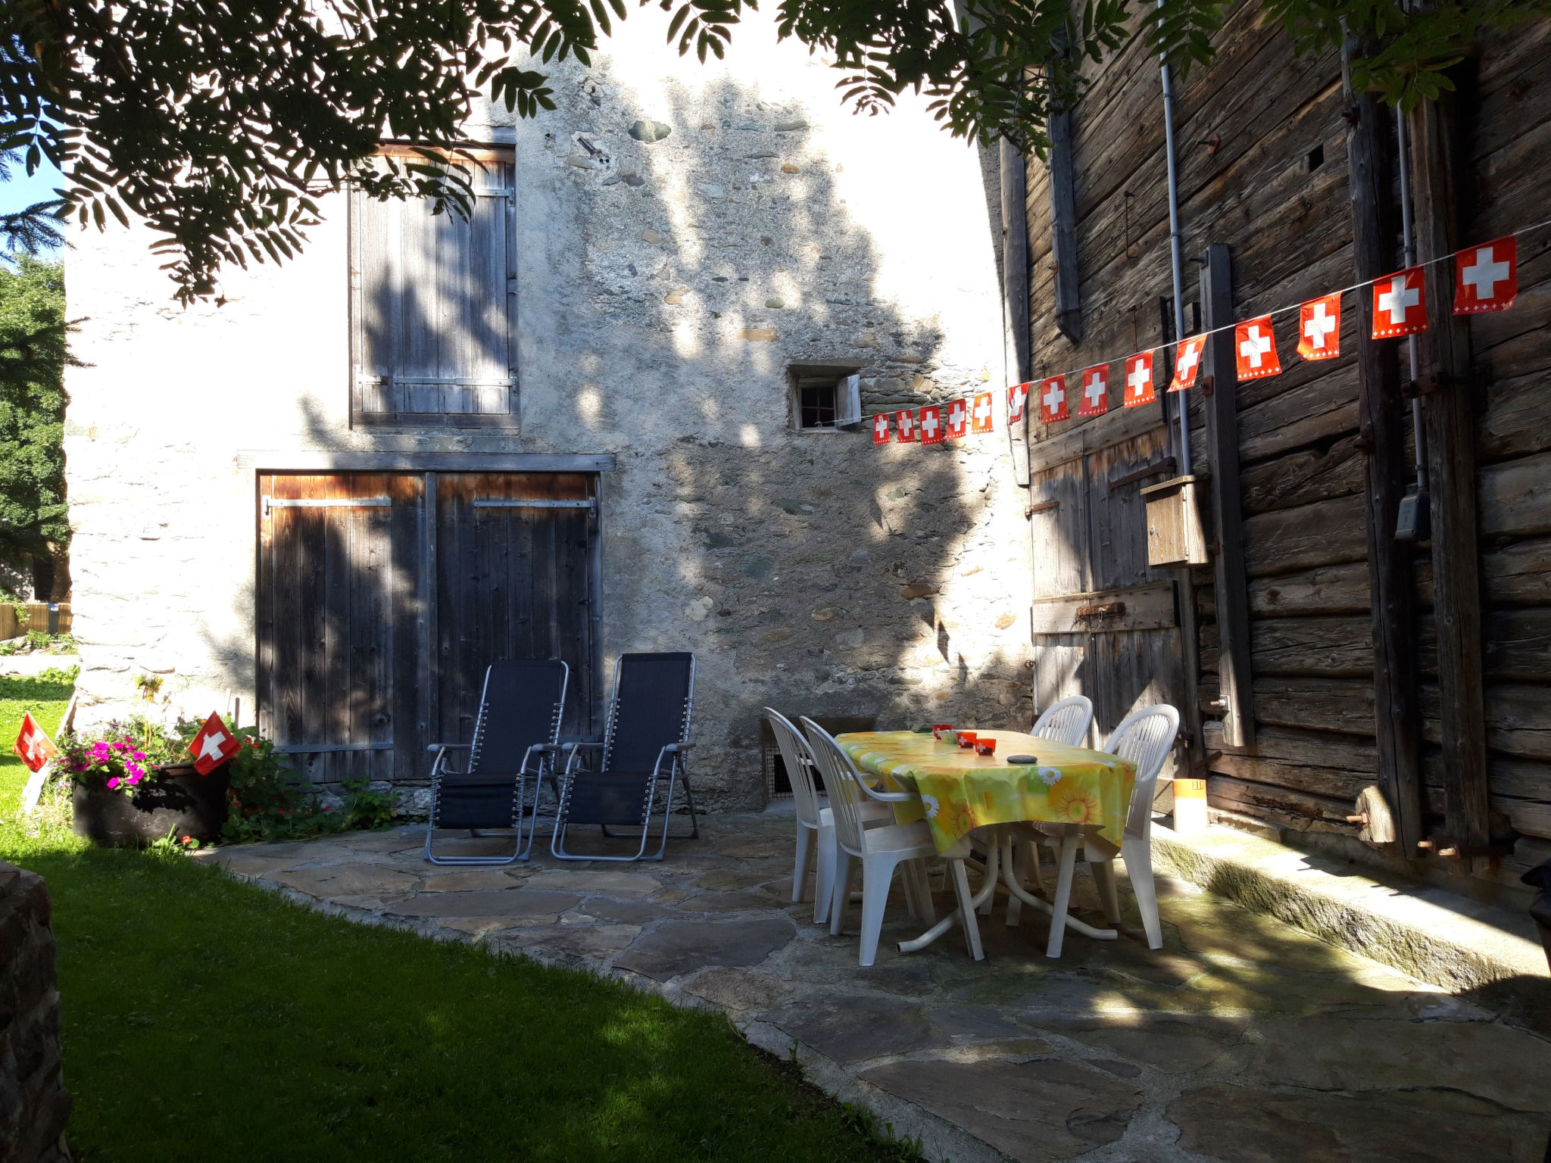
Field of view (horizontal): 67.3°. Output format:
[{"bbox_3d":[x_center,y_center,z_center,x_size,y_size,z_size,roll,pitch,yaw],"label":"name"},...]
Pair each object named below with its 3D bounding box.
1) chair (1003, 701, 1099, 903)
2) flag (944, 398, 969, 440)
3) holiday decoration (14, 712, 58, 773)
[{"bbox_3d":[1.140,0.983,5.270,0.600,0.890,0.560,-1,-3,-9],"label":"chair"},{"bbox_3d":[1.054,-0.948,6.800,0.030,0.220,0.210,0,-4,-26],"label":"flag"},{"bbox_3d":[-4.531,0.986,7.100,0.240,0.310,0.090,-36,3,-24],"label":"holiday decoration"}]

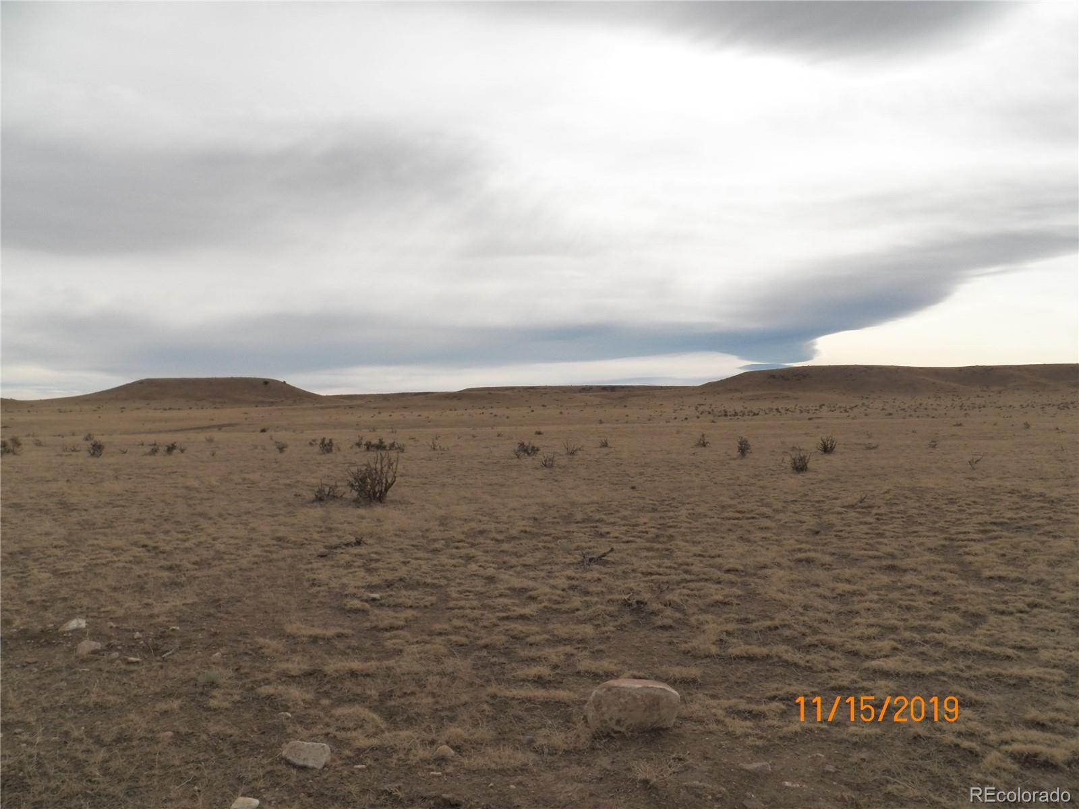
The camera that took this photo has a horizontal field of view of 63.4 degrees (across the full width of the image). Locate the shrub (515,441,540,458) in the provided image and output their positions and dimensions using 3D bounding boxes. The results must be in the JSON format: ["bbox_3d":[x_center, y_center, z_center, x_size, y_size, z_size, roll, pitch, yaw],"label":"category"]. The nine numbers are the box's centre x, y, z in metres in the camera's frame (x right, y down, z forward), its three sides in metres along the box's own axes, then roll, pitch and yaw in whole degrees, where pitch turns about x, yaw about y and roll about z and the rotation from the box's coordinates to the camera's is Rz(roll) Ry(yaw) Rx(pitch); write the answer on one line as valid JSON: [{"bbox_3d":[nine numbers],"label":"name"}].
[{"bbox_3d":[-0.333,1.267,24.600,0.690,0.500,0.580,0,0,0],"label":"shrub"}]

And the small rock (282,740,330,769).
[{"bbox_3d":[-1.036,1.539,3.880,0.205,0.095,0.160,0,0,0],"label":"small rock"}]

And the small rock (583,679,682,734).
[{"bbox_3d":[0.459,1.465,4.340,0.460,0.240,0.280,0,0,0],"label":"small rock"}]

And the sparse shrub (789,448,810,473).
[{"bbox_3d":[5.920,1.258,19.900,0.480,0.550,0.460,0,0,0],"label":"sparse shrub"}]

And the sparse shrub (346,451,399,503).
[{"bbox_3d":[-2.648,1.143,13.850,0.840,0.820,0.750,0,0,0],"label":"sparse shrub"}]

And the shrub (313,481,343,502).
[{"bbox_3d":[-3.387,1.383,14.000,0.480,0.340,0.420,0,0,0],"label":"shrub"}]

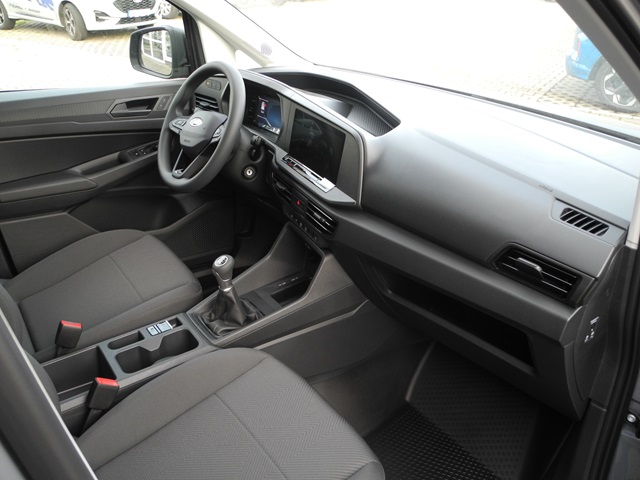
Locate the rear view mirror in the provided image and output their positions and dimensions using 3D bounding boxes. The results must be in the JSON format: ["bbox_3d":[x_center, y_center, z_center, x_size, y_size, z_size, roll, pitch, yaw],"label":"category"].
[{"bbox_3d":[-0.571,-0.678,1.849,0.215,0.168,0.110,21,33,27],"label":"rear view mirror"}]

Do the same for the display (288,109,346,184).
[{"bbox_3d":[-0.001,-0.222,1.236,0.020,0.120,0.218,-4,29,-34],"label":"display"}]

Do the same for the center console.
[{"bbox_3d":[-0.272,0.228,1.277,0.860,0.370,0.250,-19,37,-36],"label":"center console"}]

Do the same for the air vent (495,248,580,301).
[{"bbox_3d":[0.374,0.064,0.879,0.135,0.058,0.035,31,2,38],"label":"air vent"}]

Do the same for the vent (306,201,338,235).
[{"bbox_3d":[0.018,-0.051,1.249,0.035,0.046,0.117,4,24,-36],"label":"vent"}]

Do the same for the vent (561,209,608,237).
[{"bbox_3d":[0.446,-0.025,0.865,0.084,0.028,0.020,35,2,42],"label":"vent"}]

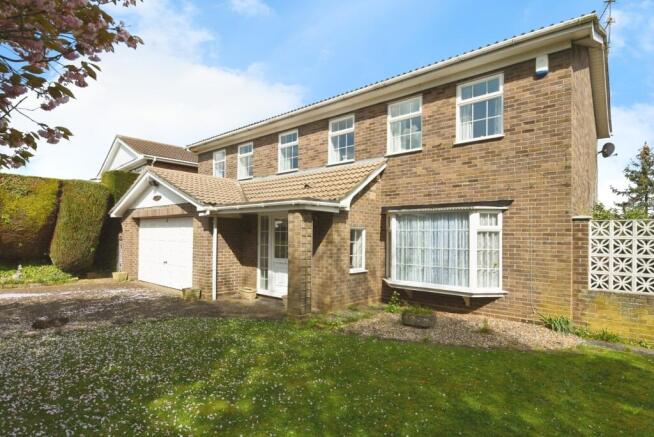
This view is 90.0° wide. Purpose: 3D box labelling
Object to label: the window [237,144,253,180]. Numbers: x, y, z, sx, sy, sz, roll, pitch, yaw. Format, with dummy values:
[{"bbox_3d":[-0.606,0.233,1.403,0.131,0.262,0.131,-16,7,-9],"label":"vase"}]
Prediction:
[{"bbox_3d":[-2.922,-2.064,11.795,0.909,1.225,0.100,-1,-1,41],"label":"window"}]

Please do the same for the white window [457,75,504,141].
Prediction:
[{"bbox_3d":[3.049,-2.167,6.546,0.903,1.225,0.100,-1,-1,41],"label":"white window"}]

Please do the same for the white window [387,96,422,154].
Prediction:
[{"bbox_3d":[1.817,-2.146,7.628,0.866,1.225,0.100,-1,-1,41],"label":"white window"}]

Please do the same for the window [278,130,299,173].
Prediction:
[{"bbox_3d":[-1.209,-2.094,10.289,0.890,1.225,0.100,-1,-1,41],"label":"window"}]

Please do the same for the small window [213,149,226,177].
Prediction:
[{"bbox_3d":[-4.241,-2.041,12.954,0.948,1.225,0.100,-1,-1,41],"label":"small window"}]

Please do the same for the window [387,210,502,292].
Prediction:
[{"bbox_3d":[2.257,0.650,6.886,2.553,1.630,0.420,-1,-1,41],"label":"window"}]

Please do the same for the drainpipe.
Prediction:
[{"bbox_3d":[-2.684,0.962,7.870,0.080,2.030,0.080,-1,-1,41],"label":"drainpipe"}]

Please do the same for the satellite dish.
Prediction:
[{"bbox_3d":[9.509,-2.290,11.100,0.500,0.520,0.330,1,-1,-41],"label":"satellite dish"}]

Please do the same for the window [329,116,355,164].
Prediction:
[{"bbox_3d":[0.399,-2.121,8.875,0.894,1.225,0.100,-1,-1,41],"label":"window"}]

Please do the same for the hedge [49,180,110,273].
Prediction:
[{"bbox_3d":[-10.287,0.270,13.600,1.800,3.550,1.800,-1,-1,41],"label":"hedge"}]

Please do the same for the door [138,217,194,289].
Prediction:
[{"bbox_3d":[-4.858,1.010,9.753,3.780,2.000,0.100,-1,-1,41],"label":"door"}]

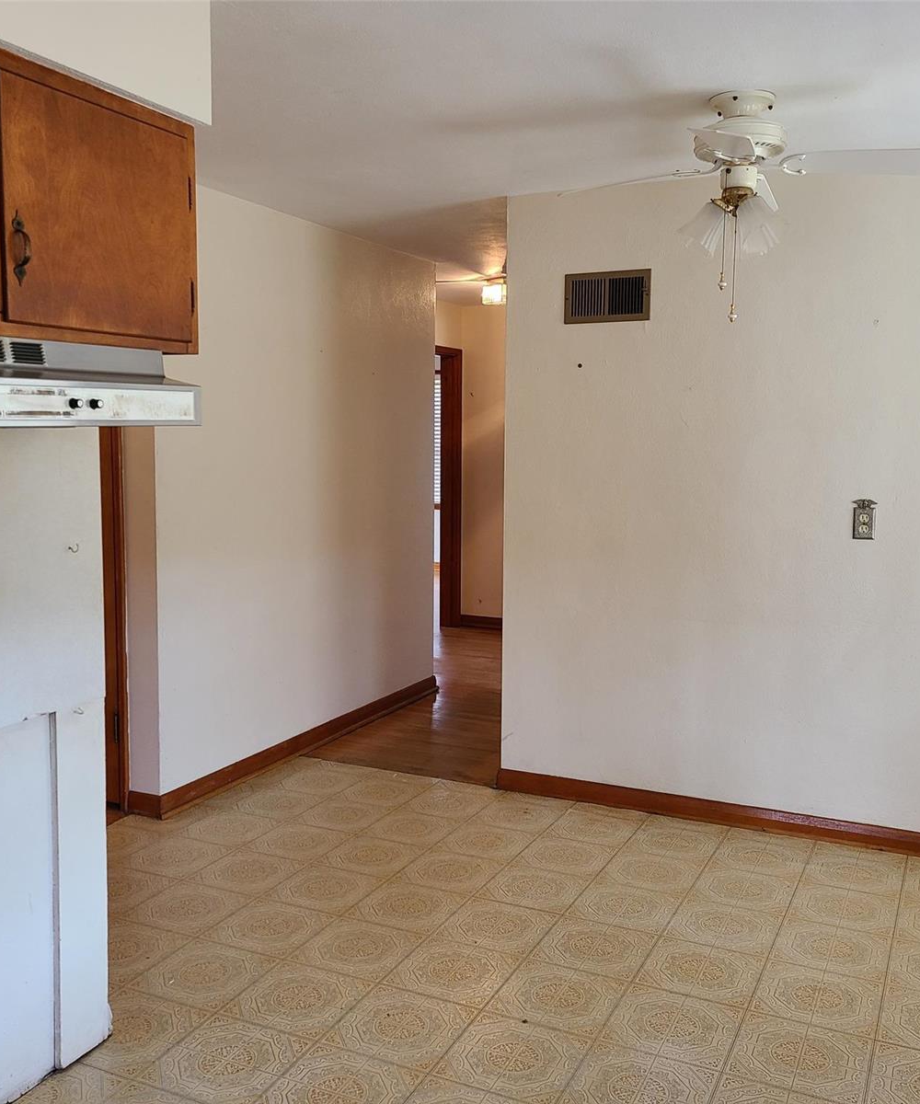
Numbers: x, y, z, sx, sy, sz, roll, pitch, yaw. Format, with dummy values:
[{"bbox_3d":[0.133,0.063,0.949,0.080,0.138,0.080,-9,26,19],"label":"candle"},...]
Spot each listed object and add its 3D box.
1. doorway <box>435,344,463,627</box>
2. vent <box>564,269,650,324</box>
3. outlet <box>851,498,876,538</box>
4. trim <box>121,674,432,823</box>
[{"bbox_3d":[-0.243,-0.427,8.040,0.150,2.105,0.880,3,7,25],"label":"doorway"},{"bbox_3d":[0.566,-0.978,4.245,0.344,0.195,0.020,3,7,25],"label":"vent"},{"bbox_3d":[1.433,-0.114,3.922,0.082,0.140,0.015,3,7,25],"label":"outlet"},{"bbox_3d":[-0.710,0.868,5.374,0.170,0.094,2.400,3,7,25],"label":"trim"}]

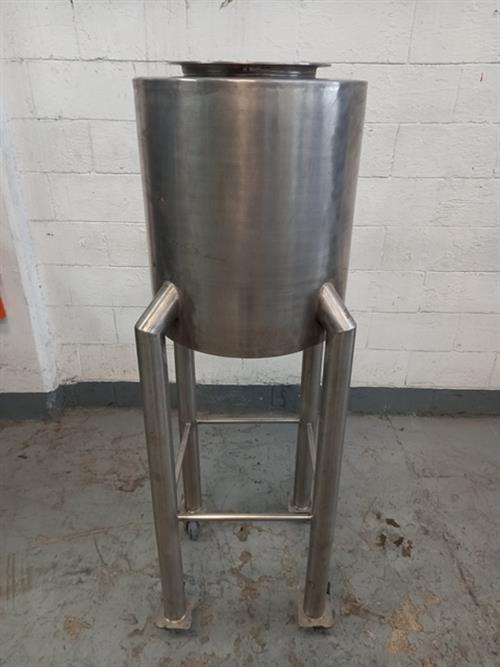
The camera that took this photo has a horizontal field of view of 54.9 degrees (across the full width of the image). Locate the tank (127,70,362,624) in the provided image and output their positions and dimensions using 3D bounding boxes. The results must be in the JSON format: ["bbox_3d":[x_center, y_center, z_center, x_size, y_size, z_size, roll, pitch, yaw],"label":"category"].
[{"bbox_3d":[-0.008,0.153,1.314,0.510,1.549,0.515,1,28,0],"label":"tank"}]

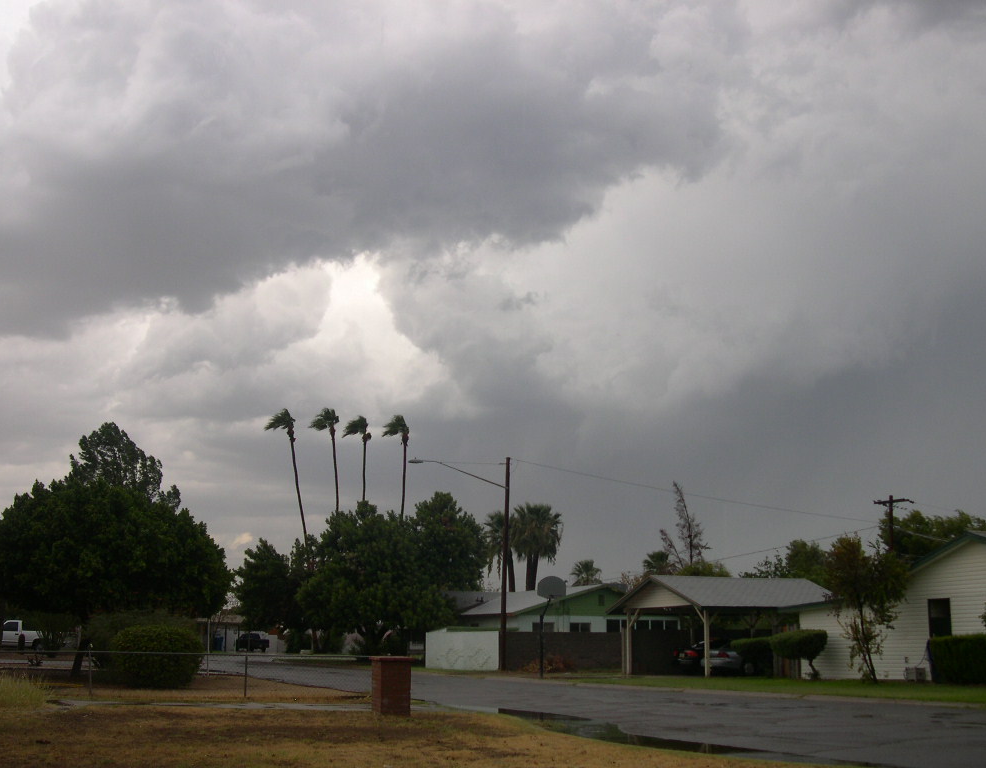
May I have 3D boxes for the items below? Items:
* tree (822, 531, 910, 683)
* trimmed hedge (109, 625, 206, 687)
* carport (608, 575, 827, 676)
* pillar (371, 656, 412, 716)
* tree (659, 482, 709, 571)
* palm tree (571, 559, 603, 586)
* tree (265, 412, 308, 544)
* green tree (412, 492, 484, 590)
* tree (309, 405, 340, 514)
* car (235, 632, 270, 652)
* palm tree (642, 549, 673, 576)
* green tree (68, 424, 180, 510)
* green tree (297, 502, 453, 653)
[{"bbox_3d":[12.128,7.212,36.112,2.650,4.730,2.500,0,-13,0],"label":"tree"},{"bbox_3d":[-10.247,8.224,34.013,2.850,1.850,2.600,0,-13,0],"label":"trimmed hedge"},{"bbox_3d":[9.390,9.428,43.845,7.400,3.662,6.075,6,-14,-25],"label":"carport"},{"bbox_3d":[-1.735,5.152,19.235,0.570,0.951,0.570,6,-14,-25],"label":"pillar"},{"bbox_3d":[11.280,10.893,65.215,3.100,10.410,3.000,0,-13,0],"label":"tree"},{"bbox_3d":[7.548,18.125,91.258,2.617,7.843,2.700,0,-13,0],"label":"palm tree"},{"bbox_3d":[-19.388,13.955,108.572,5.632,23.440,3.000,0,-13,0],"label":"tree"},{"bbox_3d":[-3.666,14.024,82.945,6.400,12.080,6.200,0,-13,0],"label":"green tree"},{"bbox_3d":[-16.160,13.865,108.596,3.509,23.660,2.900,0,-13,0],"label":"tree"},{"bbox_3d":[-21.930,23.612,102.287,1.850,1.720,4.900,-2,-13,8],"label":"car"},{"bbox_3d":[11.887,15.776,80.516,2.500,7.640,2.500,0,-13,0],"label":"palm tree"},{"bbox_3d":[-23.087,9.582,69.573,7.384,14.645,7.200,0,-13,0],"label":"green tree"},{"bbox_3d":[-8.189,13.376,76.935,10.400,10.550,9.800,0,-13,0],"label":"green tree"}]

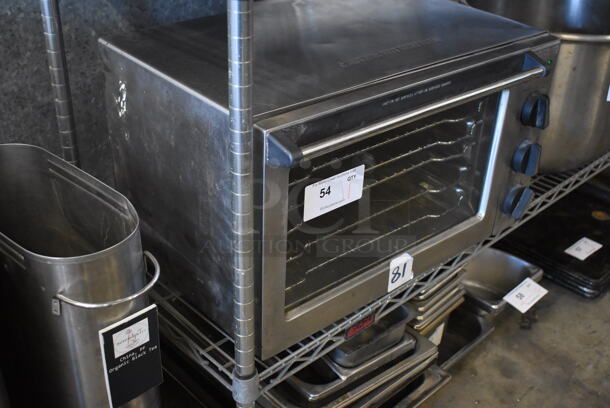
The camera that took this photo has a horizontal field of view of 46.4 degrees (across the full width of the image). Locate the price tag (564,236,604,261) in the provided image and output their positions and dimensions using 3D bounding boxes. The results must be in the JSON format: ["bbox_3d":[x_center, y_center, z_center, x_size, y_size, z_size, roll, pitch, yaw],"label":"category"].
[{"bbox_3d":[0.699,0.111,1.788,0.102,0.002,0.051,-24,39,-37],"label":"price tag"}]

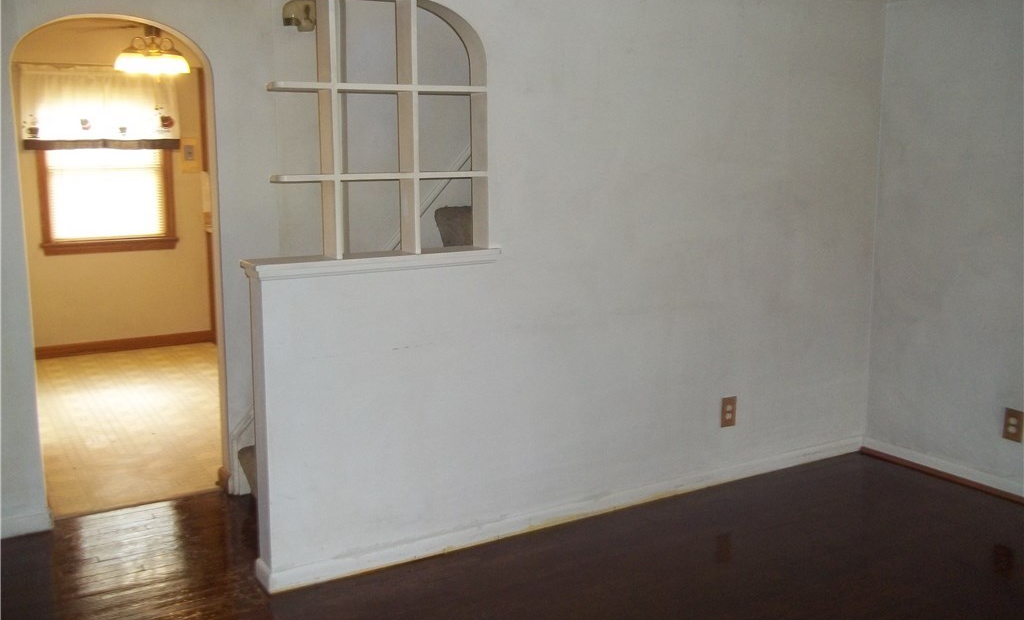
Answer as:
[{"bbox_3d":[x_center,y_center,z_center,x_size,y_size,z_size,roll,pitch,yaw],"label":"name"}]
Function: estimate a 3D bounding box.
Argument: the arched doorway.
[{"bbox_3d":[-1.584,-0.156,3.895,0.747,2.022,0.138,-6,11,-29],"label":"arched doorway"}]

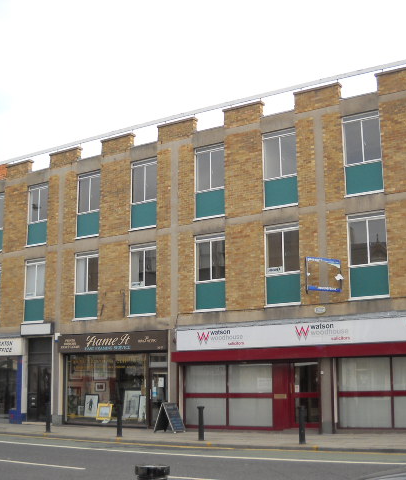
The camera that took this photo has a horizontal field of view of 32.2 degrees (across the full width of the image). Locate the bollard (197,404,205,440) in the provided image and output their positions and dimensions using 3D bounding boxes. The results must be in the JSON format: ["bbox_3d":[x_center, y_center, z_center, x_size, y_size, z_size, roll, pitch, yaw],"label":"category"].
[{"bbox_3d":[-0.020,5.138,19.686,0.225,0.960,0.225,-8,-14,32],"label":"bollard"}]

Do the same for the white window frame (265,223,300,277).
[{"bbox_3d":[2.432,0.285,21.351,1.168,1.515,0.100,-8,-14,33],"label":"white window frame"}]

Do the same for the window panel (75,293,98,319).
[{"bbox_3d":[-4.035,2.299,24.414,1.070,0.820,0.060,-8,-14,32],"label":"window panel"}]

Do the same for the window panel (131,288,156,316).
[{"bbox_3d":[-2.063,2.128,24.196,1.130,0.880,0.060,-8,-14,33],"label":"window panel"}]

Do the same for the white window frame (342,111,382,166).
[{"bbox_3d":[4.638,-2.969,20.498,1.168,1.540,0.100,-8,-14,33],"label":"white window frame"}]

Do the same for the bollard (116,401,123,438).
[{"bbox_3d":[-2.483,5.461,21.149,0.225,0.960,0.225,0,-12,0],"label":"bollard"}]

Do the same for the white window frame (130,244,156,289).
[{"bbox_3d":[-2.161,0.982,25.501,1.220,1.671,0.080,-8,-14,32],"label":"white window frame"}]

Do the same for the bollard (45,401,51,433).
[{"bbox_3d":[-4.837,5.560,21.997,0.190,0.950,0.190,-8,-14,33],"label":"bollard"}]

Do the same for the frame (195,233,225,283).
[{"bbox_3d":[0.234,0.590,21.897,1.110,1.470,0.100,-8,-14,32],"label":"frame"}]

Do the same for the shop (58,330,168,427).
[{"bbox_3d":[-3.121,4.837,24.363,4.700,3.250,0.350,-8,-14,33],"label":"shop"}]

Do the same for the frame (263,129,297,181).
[{"bbox_3d":[2.303,-2.550,21.153,1.110,1.470,0.100,-8,-14,32],"label":"frame"}]

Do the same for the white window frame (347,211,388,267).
[{"bbox_3d":[4.666,-0.027,19.880,1.168,1.515,0.100,-8,-14,33],"label":"white window frame"}]

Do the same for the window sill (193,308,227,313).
[{"bbox_3d":[0.232,2.347,23.538,1.259,0.065,0.140,-8,-14,32],"label":"window sill"}]

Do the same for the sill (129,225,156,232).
[{"bbox_3d":[-2.198,-0.440,25.729,1.259,0.065,0.140,-8,-14,32],"label":"sill"}]

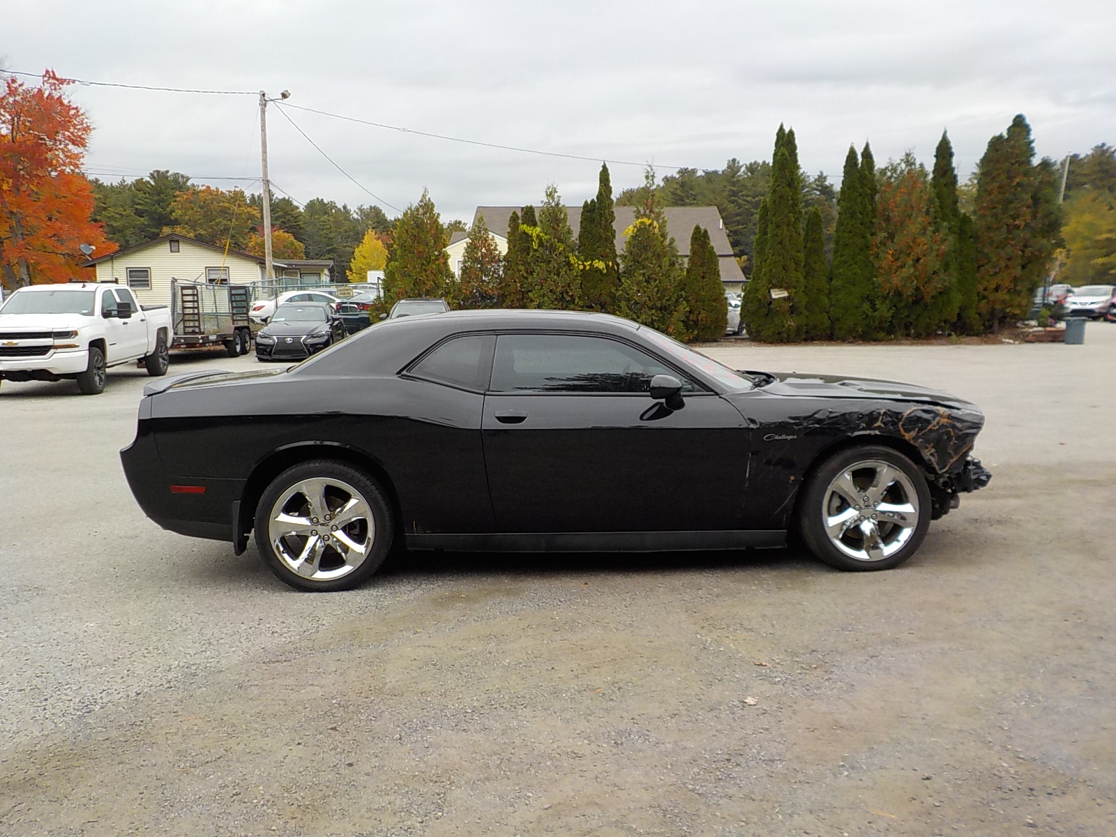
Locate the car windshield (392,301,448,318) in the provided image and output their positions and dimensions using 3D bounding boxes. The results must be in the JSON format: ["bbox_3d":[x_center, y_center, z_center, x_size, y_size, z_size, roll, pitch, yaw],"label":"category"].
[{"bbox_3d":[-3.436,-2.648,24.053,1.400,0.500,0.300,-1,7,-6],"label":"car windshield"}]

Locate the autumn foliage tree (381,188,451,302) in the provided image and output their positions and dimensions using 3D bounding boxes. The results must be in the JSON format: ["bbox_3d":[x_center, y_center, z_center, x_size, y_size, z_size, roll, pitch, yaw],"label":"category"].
[{"bbox_3d":[-4.587,-4.948,31.621,2.350,4.959,2.350,-1,7,0],"label":"autumn foliage tree"}]

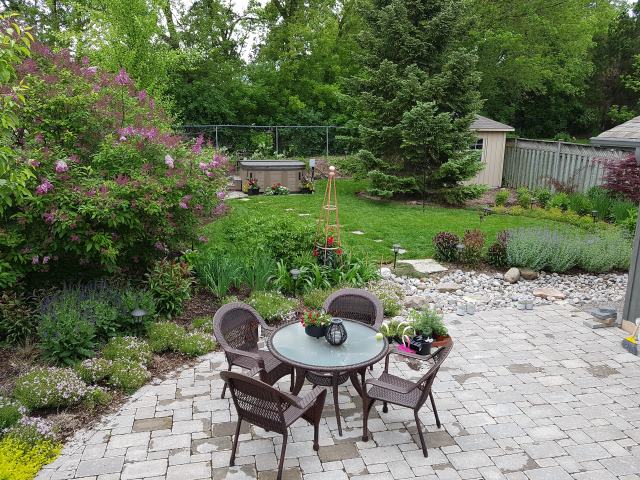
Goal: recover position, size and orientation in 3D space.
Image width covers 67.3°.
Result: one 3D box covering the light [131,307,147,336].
[{"bbox_3d":[-2.367,1.117,6.335,0.190,0.420,0.190,-5,15,-21],"label":"light"}]

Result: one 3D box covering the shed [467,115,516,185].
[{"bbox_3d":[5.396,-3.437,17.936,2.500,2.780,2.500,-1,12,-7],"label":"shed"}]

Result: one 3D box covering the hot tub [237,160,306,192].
[{"bbox_3d":[-1.657,-2.192,16.654,2.100,0.910,2.100,-1,12,-8],"label":"hot tub"}]

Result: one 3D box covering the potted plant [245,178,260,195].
[{"bbox_3d":[-2.303,-1.816,16.332,0.500,0.520,0.440,0,13,0],"label":"potted plant"}]

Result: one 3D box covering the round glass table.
[{"bbox_3d":[0.085,1.364,4.899,1.200,0.730,1.200,0,13,0],"label":"round glass table"}]

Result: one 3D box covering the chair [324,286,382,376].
[{"bbox_3d":[0.284,1.061,5.248,0.640,0.900,0.620,5,13,21],"label":"chair"}]

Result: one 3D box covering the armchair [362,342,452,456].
[{"bbox_3d":[0.768,1.296,4.176,0.620,0.900,0.640,6,13,25],"label":"armchair"}]

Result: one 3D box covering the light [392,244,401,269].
[{"bbox_3d":[1.540,0.344,9.682,0.170,0.480,0.170,2,14,9],"label":"light"}]

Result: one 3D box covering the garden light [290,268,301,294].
[{"bbox_3d":[-0.387,0.681,7.562,0.150,0.430,0.150,1,12,0],"label":"garden light"}]

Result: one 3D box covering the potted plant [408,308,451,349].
[{"bbox_3d":[1.470,1.153,6.377,0.520,0.450,0.460,3,14,14],"label":"potted plant"}]

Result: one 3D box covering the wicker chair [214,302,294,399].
[{"bbox_3d":[-0.632,1.144,4.818,0.620,0.900,0.640,7,14,28],"label":"wicker chair"}]

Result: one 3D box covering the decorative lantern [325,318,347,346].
[{"bbox_3d":[0.158,0.849,4.467,0.200,0.220,0.200,1,12,0],"label":"decorative lantern"}]

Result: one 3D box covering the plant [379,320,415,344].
[{"bbox_3d":[1.046,1.206,6.522,0.460,0.280,0.360,2,14,10],"label":"plant"}]

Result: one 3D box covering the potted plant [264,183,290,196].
[{"bbox_3d":[-1.454,-1.781,16.388,0.850,0.460,0.500,0,13,0],"label":"potted plant"}]

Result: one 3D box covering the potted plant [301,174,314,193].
[{"bbox_3d":[-0.409,-1.889,16.324,0.460,0.580,0.440,0,13,0],"label":"potted plant"}]

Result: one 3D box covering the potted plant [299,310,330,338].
[{"bbox_3d":[-0.038,0.797,4.650,0.290,0.240,0.270,1,12,0],"label":"potted plant"}]

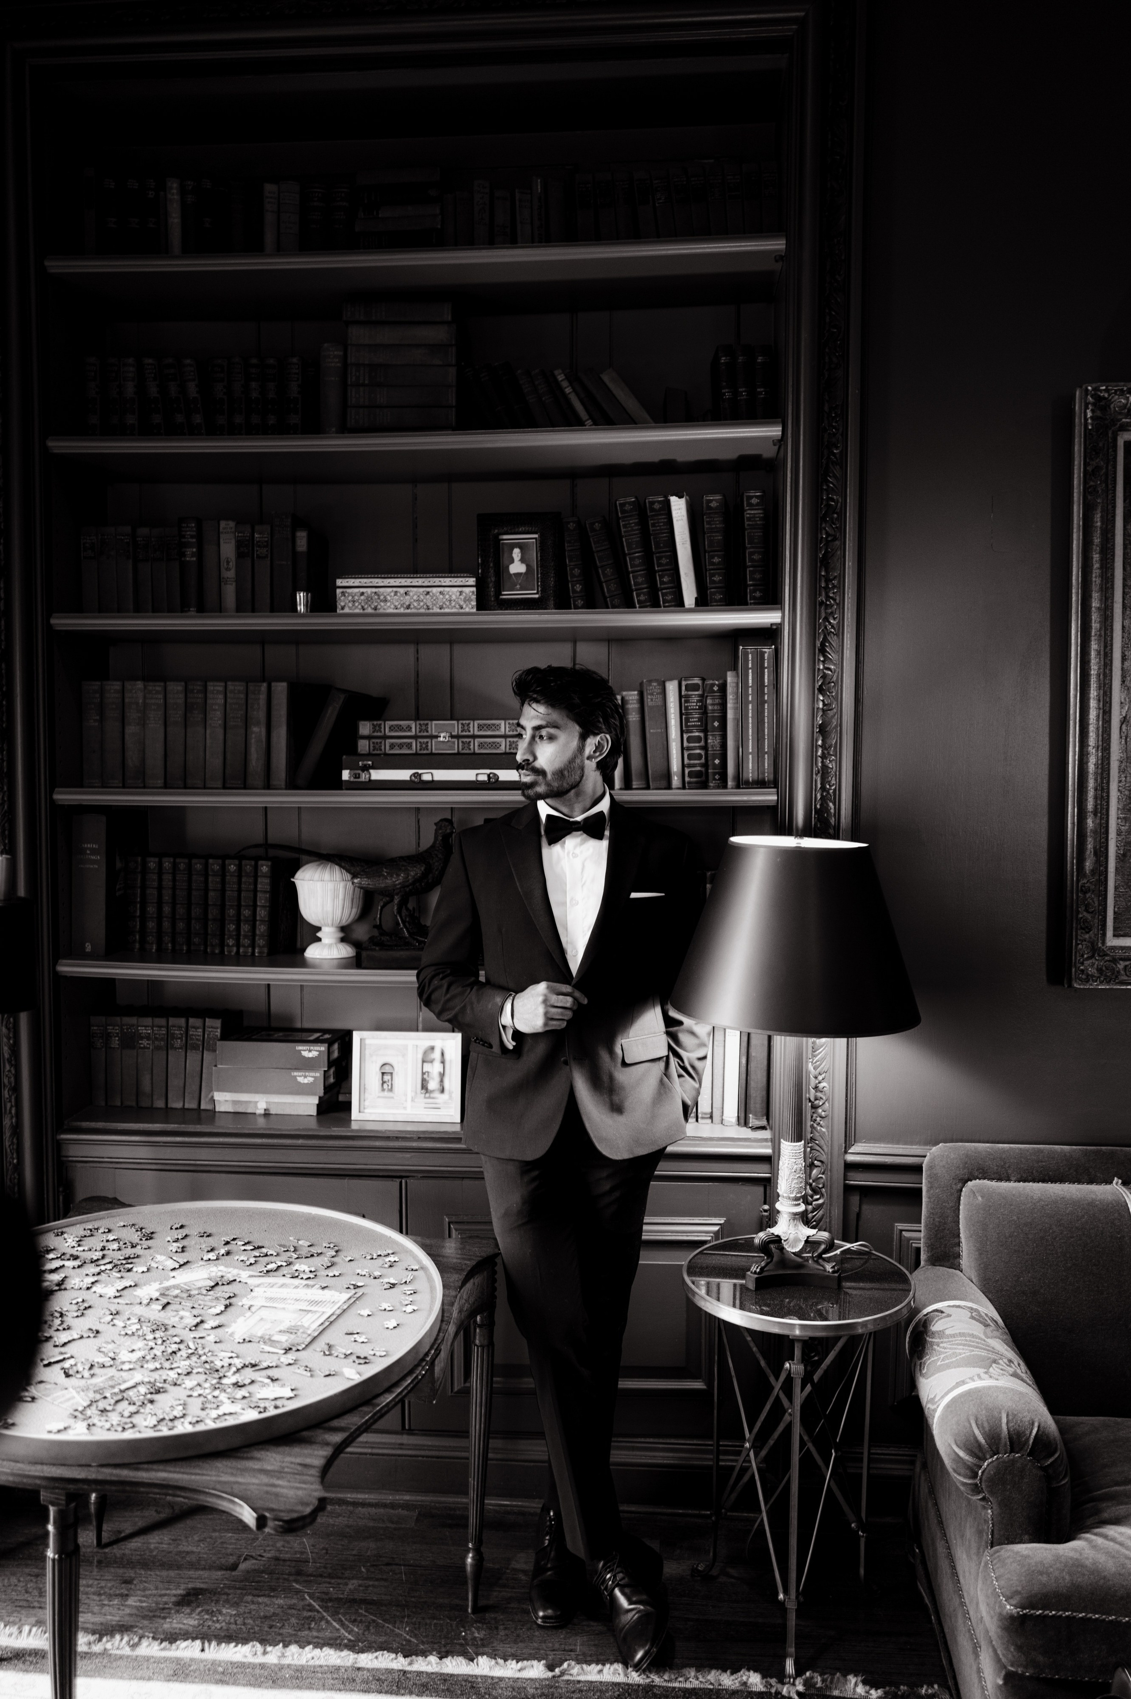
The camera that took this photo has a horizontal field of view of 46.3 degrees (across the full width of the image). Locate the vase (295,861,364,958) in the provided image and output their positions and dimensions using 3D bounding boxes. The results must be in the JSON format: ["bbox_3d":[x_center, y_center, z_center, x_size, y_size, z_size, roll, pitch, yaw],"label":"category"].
[{"bbox_3d":[-0.539,0.135,3.029,0.181,0.218,0.181,0,3,4],"label":"vase"}]

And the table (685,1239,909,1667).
[{"bbox_3d":[0.425,1.116,2.465,0.428,0.645,0.428,0,3,4],"label":"table"}]

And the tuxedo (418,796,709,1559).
[{"bbox_3d":[-0.010,0.629,2.595,0.574,1.468,0.360,0,3,2],"label":"tuxedo"}]

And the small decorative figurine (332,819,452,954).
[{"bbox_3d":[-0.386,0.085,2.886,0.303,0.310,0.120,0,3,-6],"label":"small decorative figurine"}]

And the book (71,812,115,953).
[{"bbox_3d":[-1.049,0.074,3.048,0.082,0.317,0.230,0,3,4],"label":"book"}]

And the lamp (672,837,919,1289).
[{"bbox_3d":[0.421,0.386,2.439,0.453,0.815,0.453,0,3,4],"label":"lamp"}]

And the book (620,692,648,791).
[{"bbox_3d":[0.156,-0.236,2.883,0.038,0.208,0.145,-4,2,5],"label":"book"}]

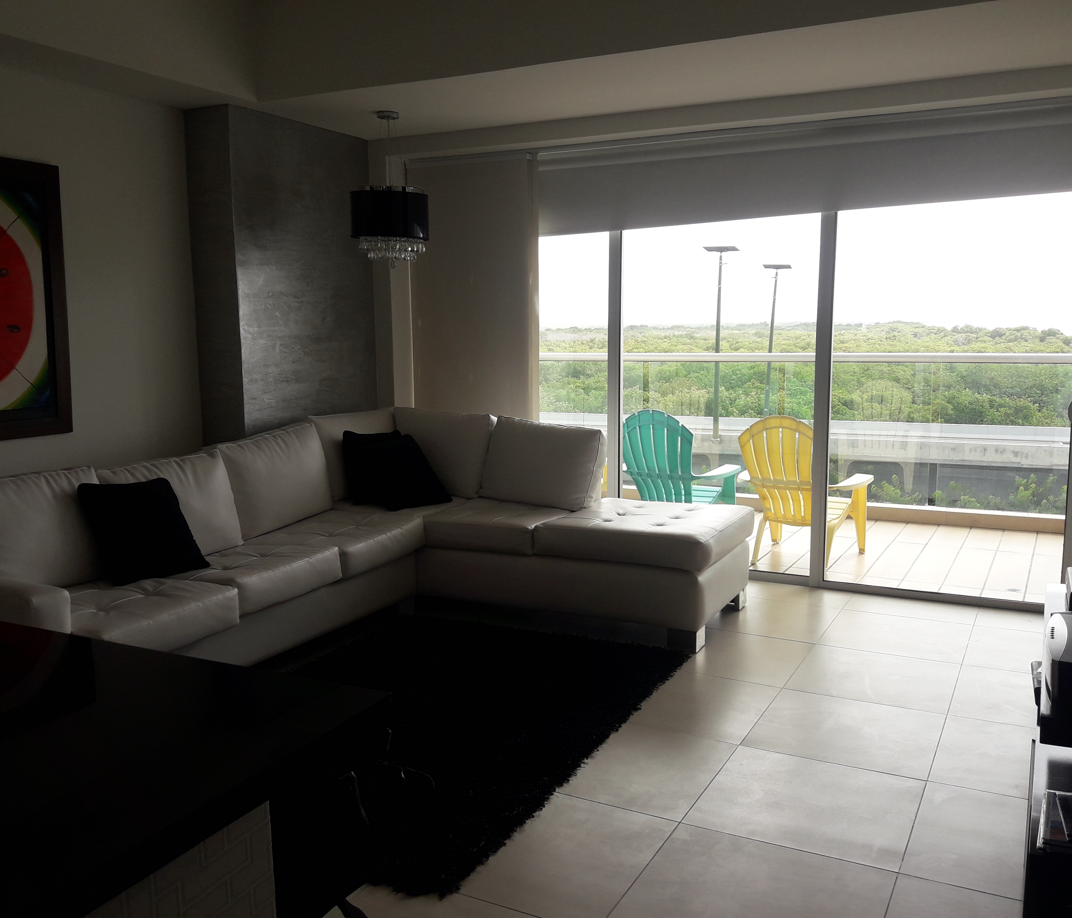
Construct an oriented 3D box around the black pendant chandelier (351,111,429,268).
[{"bbox_3d":[-0.771,-1.420,5.259,0.404,0.800,0.404,0,8,0],"label":"black pendant chandelier"}]

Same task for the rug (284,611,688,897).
[{"bbox_3d":[-0.426,0.925,3.688,1.430,0.045,1.970,4,9,28],"label":"rug"}]

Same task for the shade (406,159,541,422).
[{"bbox_3d":[-0.391,-0.668,6.092,0.910,2.320,0.110,4,9,28],"label":"shade"}]

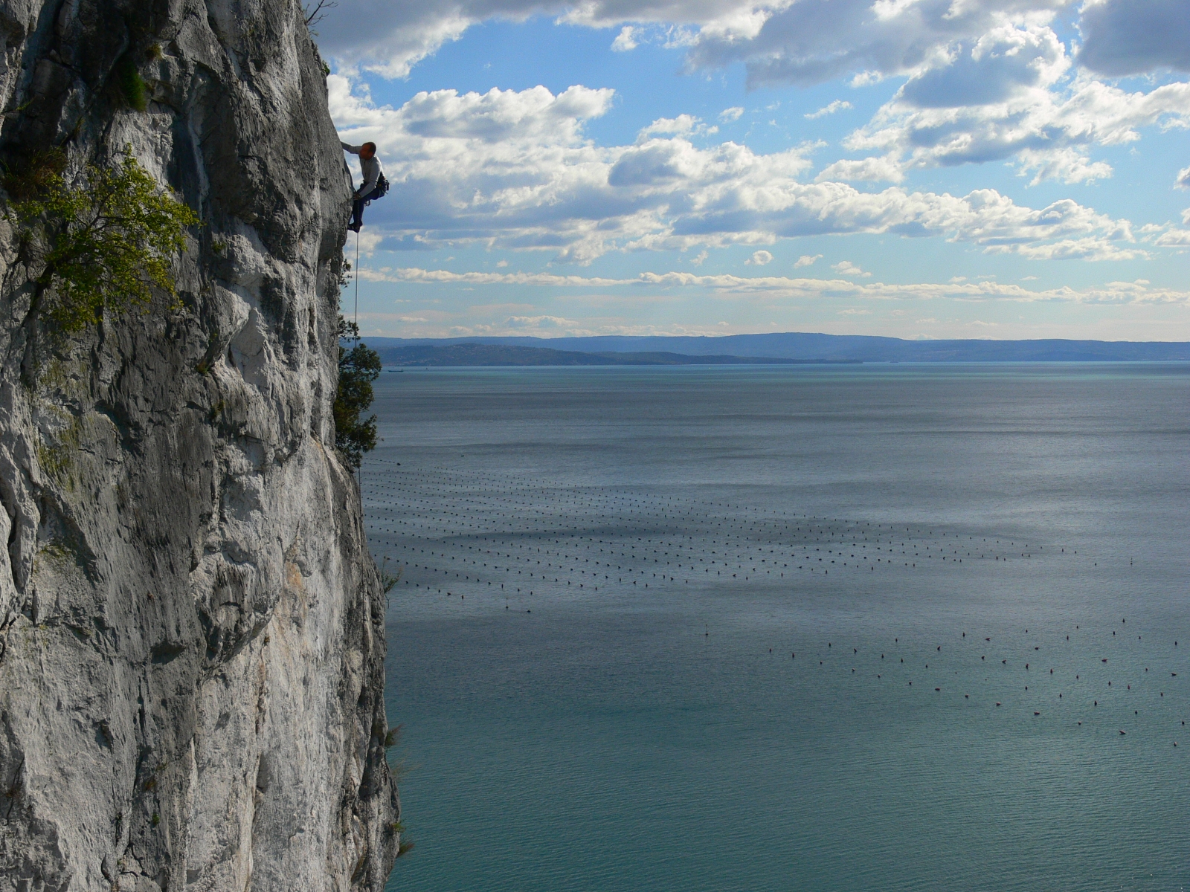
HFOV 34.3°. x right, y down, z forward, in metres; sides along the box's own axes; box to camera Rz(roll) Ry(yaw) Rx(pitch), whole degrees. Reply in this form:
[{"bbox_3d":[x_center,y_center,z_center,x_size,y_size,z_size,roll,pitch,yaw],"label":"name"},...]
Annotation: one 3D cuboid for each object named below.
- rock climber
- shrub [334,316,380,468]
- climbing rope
[{"bbox_3d":[-3.187,-3.571,26.500,0.760,1.270,0.620,-1,3,-22],"label":"rock climber"},{"bbox_3d":[-3.302,-0.736,26.500,0.750,2.100,0.950,0,3,0],"label":"shrub"},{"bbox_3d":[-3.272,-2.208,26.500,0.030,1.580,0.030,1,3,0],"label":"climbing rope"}]

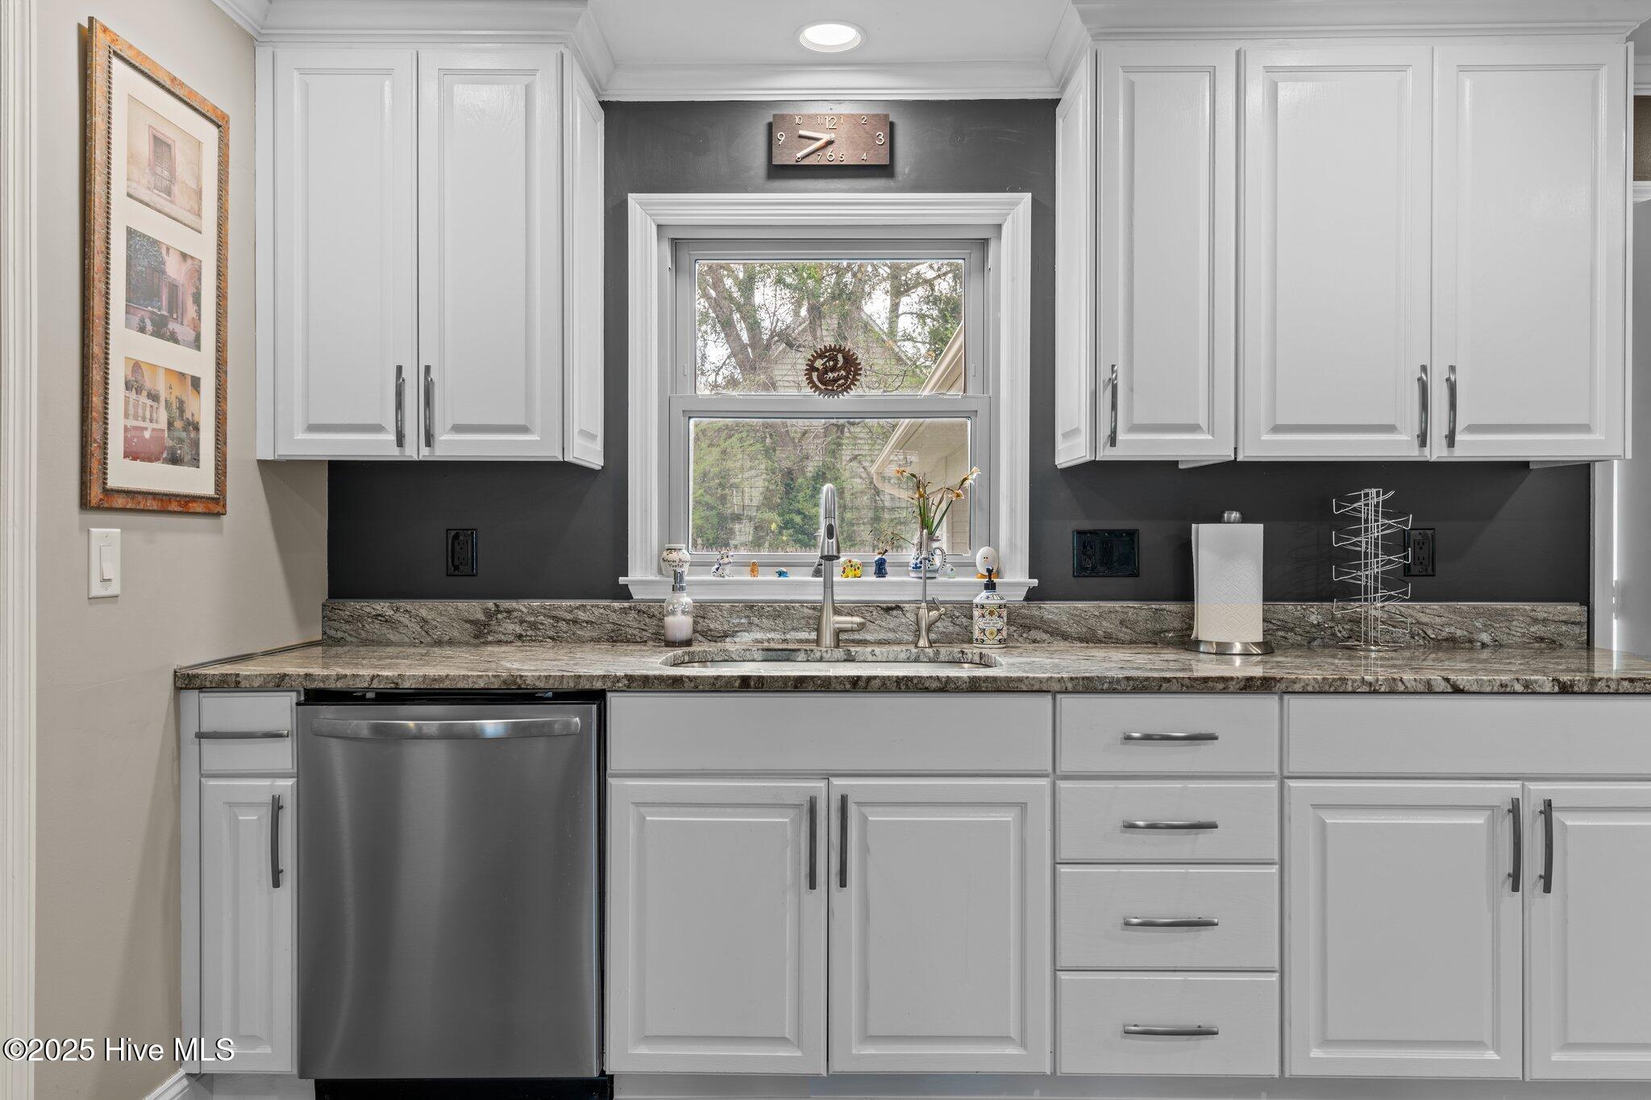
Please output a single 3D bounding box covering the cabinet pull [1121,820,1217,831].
[{"bbox_3d":[0.686,0.548,2.187,0.189,0.016,0.032,0,0,0],"label":"cabinet pull"}]

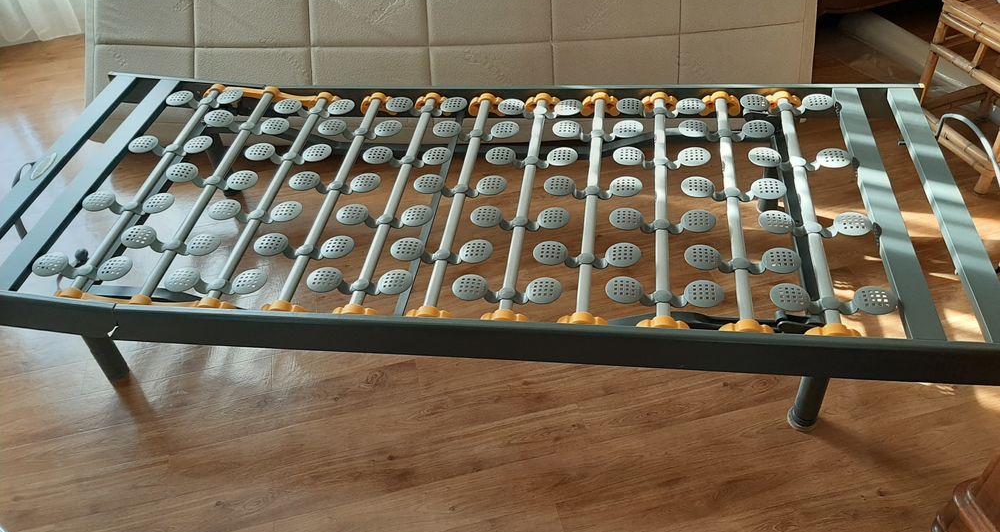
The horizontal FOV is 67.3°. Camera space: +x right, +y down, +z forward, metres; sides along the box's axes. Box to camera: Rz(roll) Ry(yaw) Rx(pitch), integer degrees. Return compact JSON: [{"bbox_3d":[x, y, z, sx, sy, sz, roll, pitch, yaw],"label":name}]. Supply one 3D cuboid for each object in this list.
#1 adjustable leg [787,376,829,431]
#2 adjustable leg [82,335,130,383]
[{"bbox_3d":[0.573,0.224,1.376,0.058,0.204,0.058,2,45,9],"label":"adjustable leg"},{"bbox_3d":[-0.845,0.180,1.603,0.055,0.204,0.055,4,45,7],"label":"adjustable leg"}]

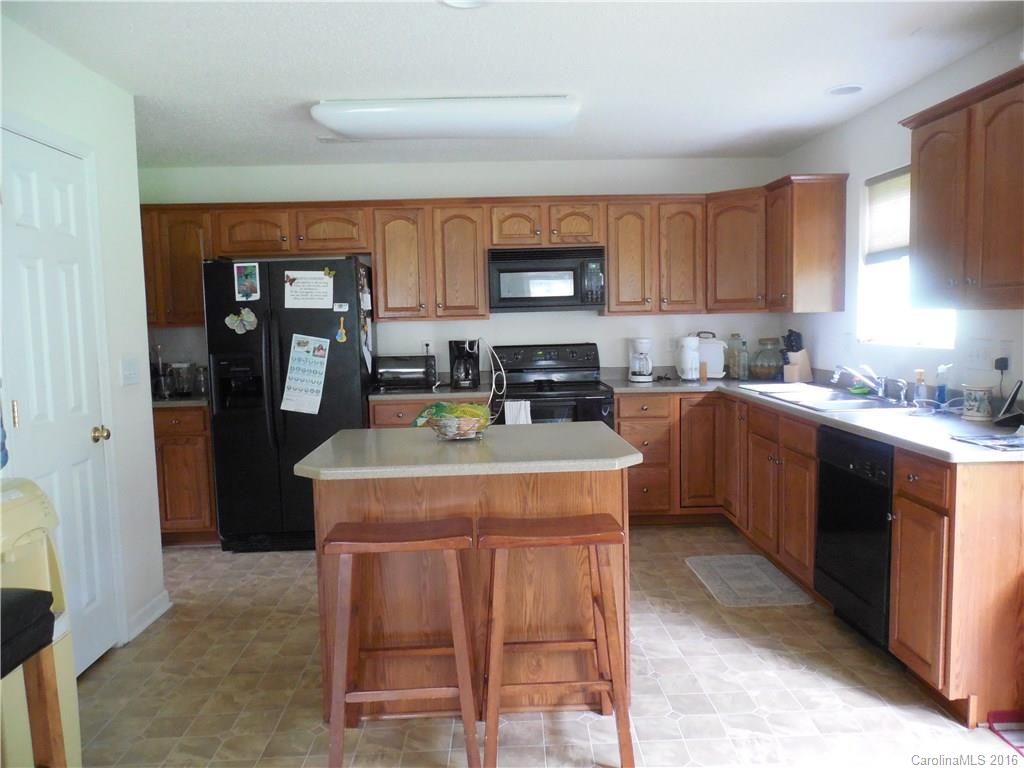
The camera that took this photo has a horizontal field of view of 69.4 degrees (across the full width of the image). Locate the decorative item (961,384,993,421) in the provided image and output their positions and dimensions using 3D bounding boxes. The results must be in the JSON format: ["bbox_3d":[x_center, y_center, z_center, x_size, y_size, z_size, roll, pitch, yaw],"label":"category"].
[{"bbox_3d":[1.914,0.080,3.069,0.125,0.134,0.125,-2,5,-2],"label":"decorative item"}]

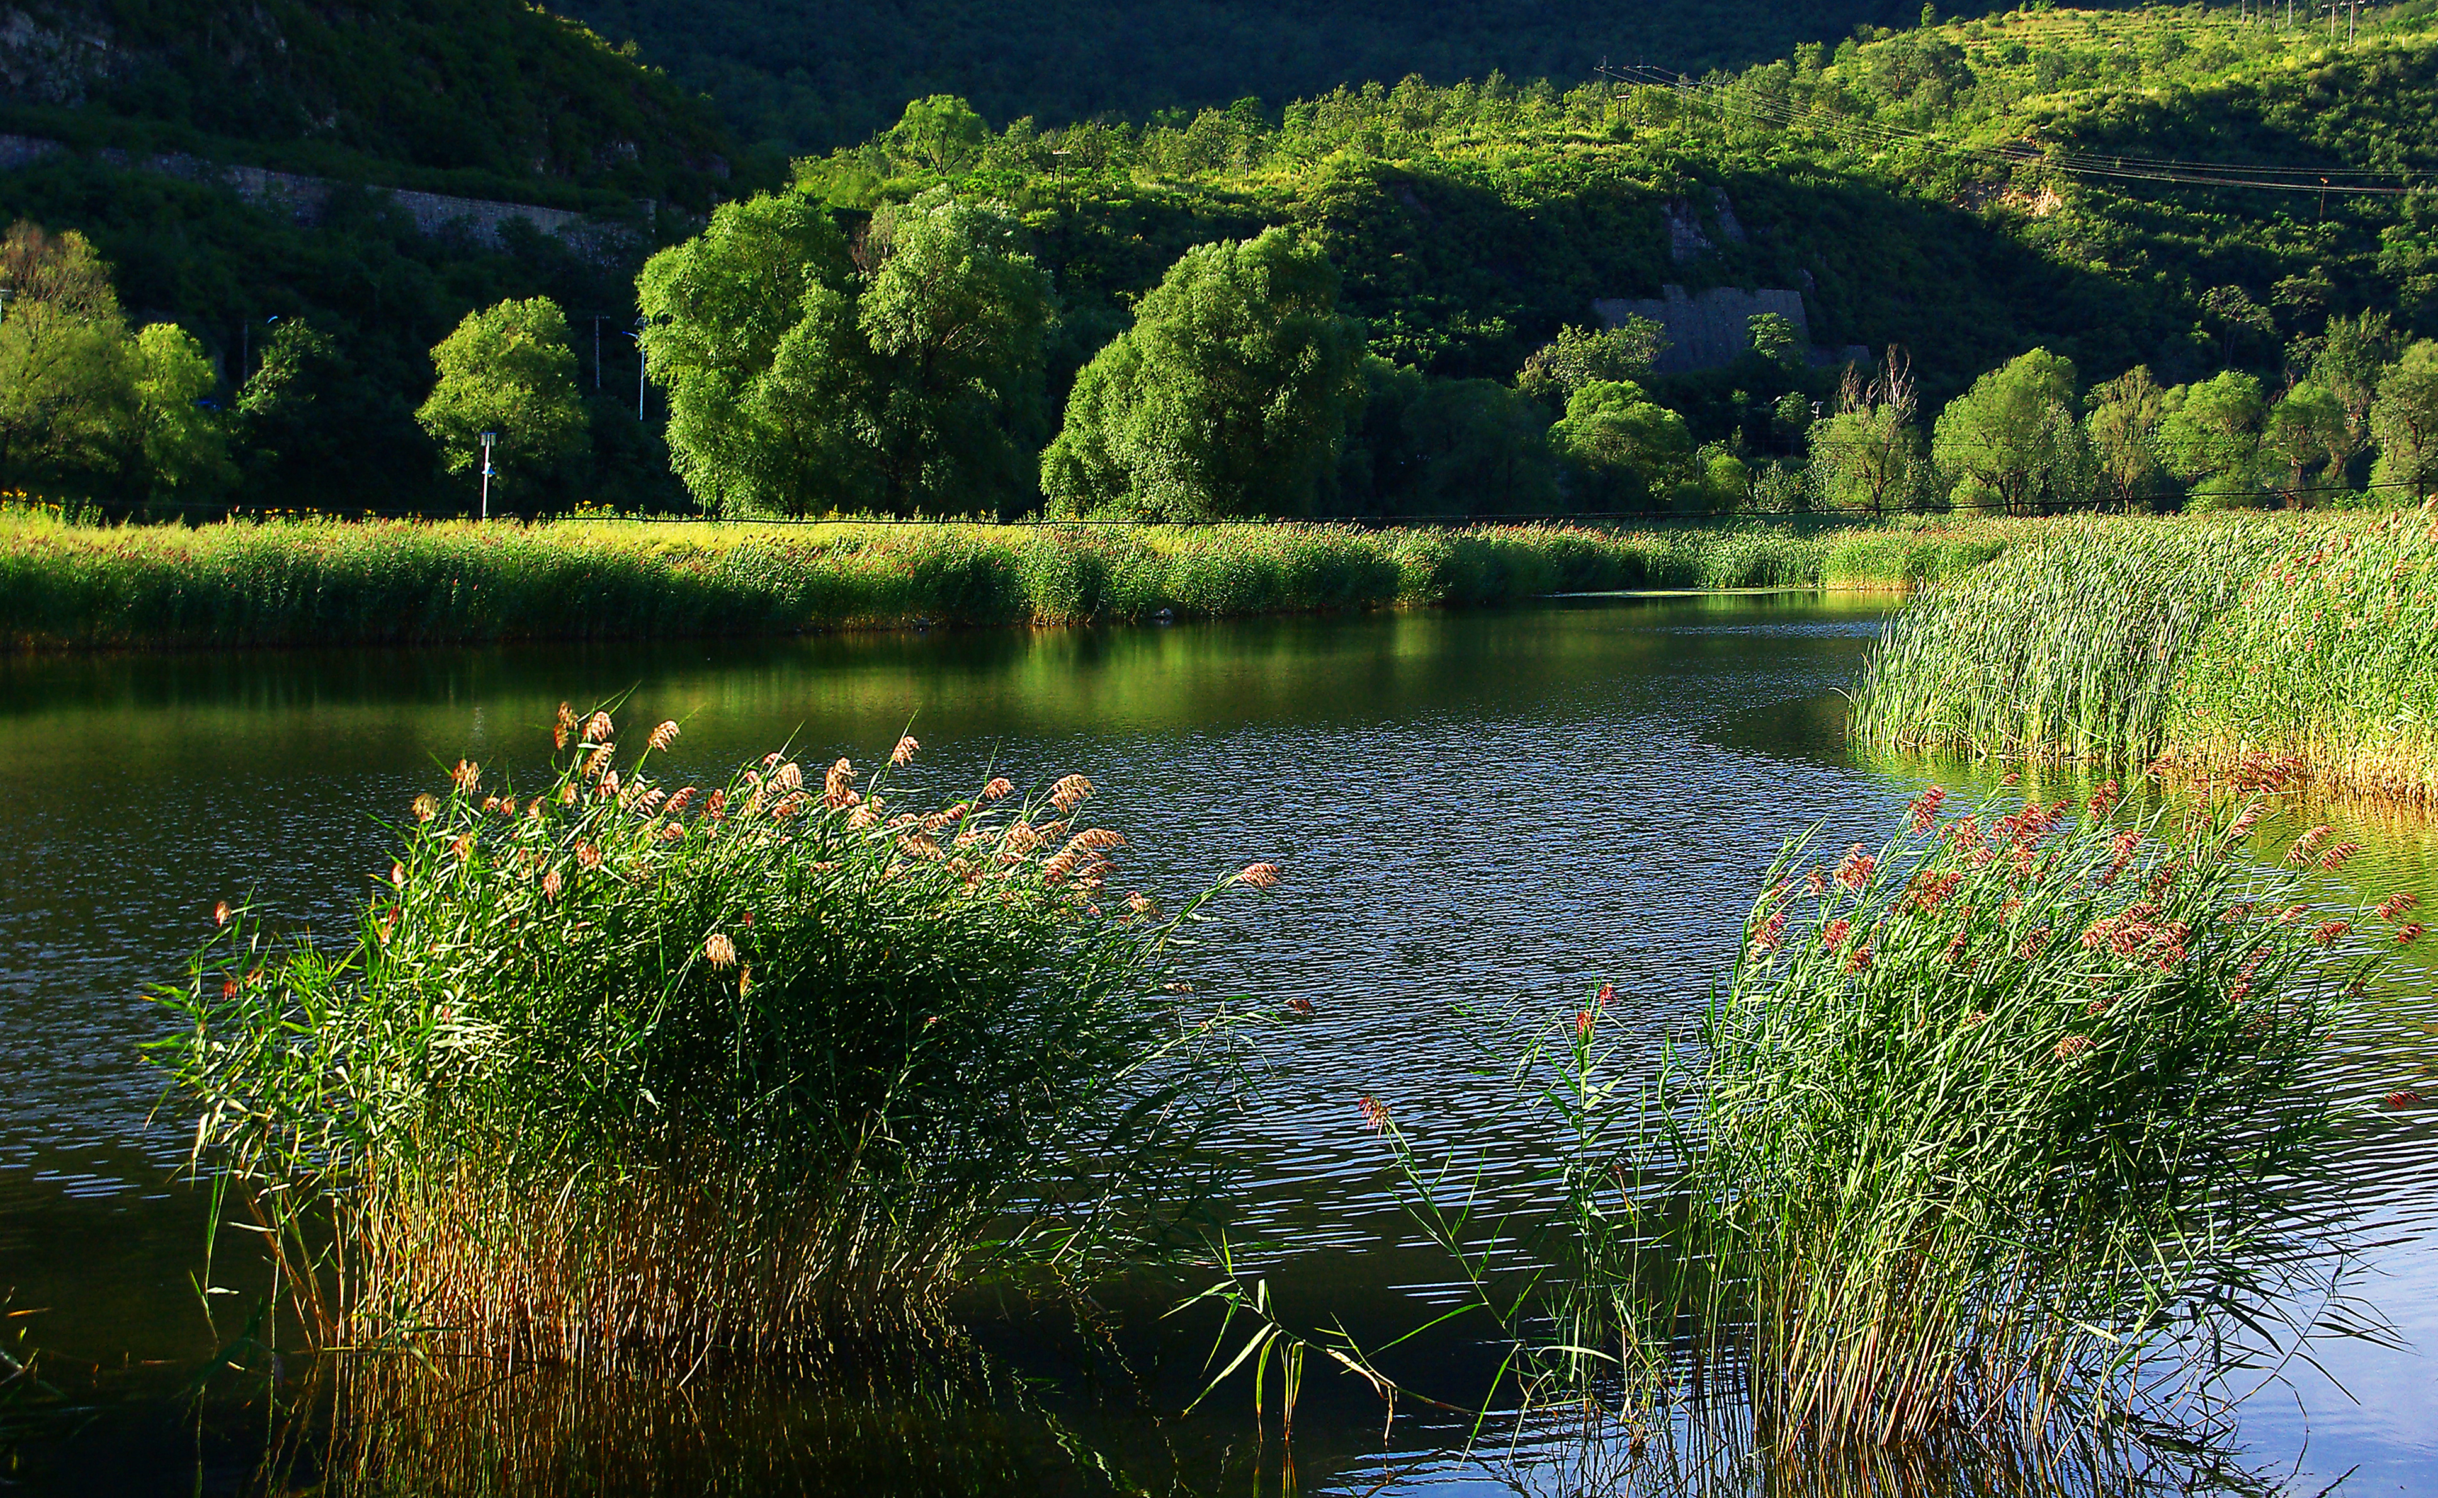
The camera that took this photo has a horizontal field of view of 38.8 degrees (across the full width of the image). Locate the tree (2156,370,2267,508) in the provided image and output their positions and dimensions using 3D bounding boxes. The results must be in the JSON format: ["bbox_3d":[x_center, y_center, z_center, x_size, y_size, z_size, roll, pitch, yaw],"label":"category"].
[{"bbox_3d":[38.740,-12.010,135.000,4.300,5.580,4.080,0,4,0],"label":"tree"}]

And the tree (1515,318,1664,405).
[{"bbox_3d":[18.310,-18.390,170.000,7.270,5.710,6.540,0,4,0],"label":"tree"}]

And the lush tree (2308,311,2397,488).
[{"bbox_3d":[62.270,-18.730,190.000,4.770,10.670,4.770,0,4,0],"label":"lush tree"}]

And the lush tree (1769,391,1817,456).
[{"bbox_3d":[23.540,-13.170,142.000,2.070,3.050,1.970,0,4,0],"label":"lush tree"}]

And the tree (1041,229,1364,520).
[{"bbox_3d":[-0.540,-12.410,115.000,10.450,9.750,9.400,0,4,0],"label":"tree"}]

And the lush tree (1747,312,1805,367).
[{"bbox_3d":[26.590,-19.310,165.000,2.670,3.000,2.540,0,4,0],"label":"lush tree"}]

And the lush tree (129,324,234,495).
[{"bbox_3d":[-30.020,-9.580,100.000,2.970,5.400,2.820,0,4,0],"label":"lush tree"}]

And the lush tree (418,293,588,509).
[{"bbox_3d":[-21.720,-10.320,105.000,5.210,6.760,4.950,0,4,0],"label":"lush tree"}]

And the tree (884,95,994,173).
[{"bbox_3d":[-21.940,-47.800,270.000,8.080,6.390,7.670,0,4,0],"label":"tree"}]

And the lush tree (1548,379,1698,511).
[{"bbox_3d":[17.520,-13.170,150.000,6.330,5.700,6.020,0,4,0],"label":"lush tree"}]

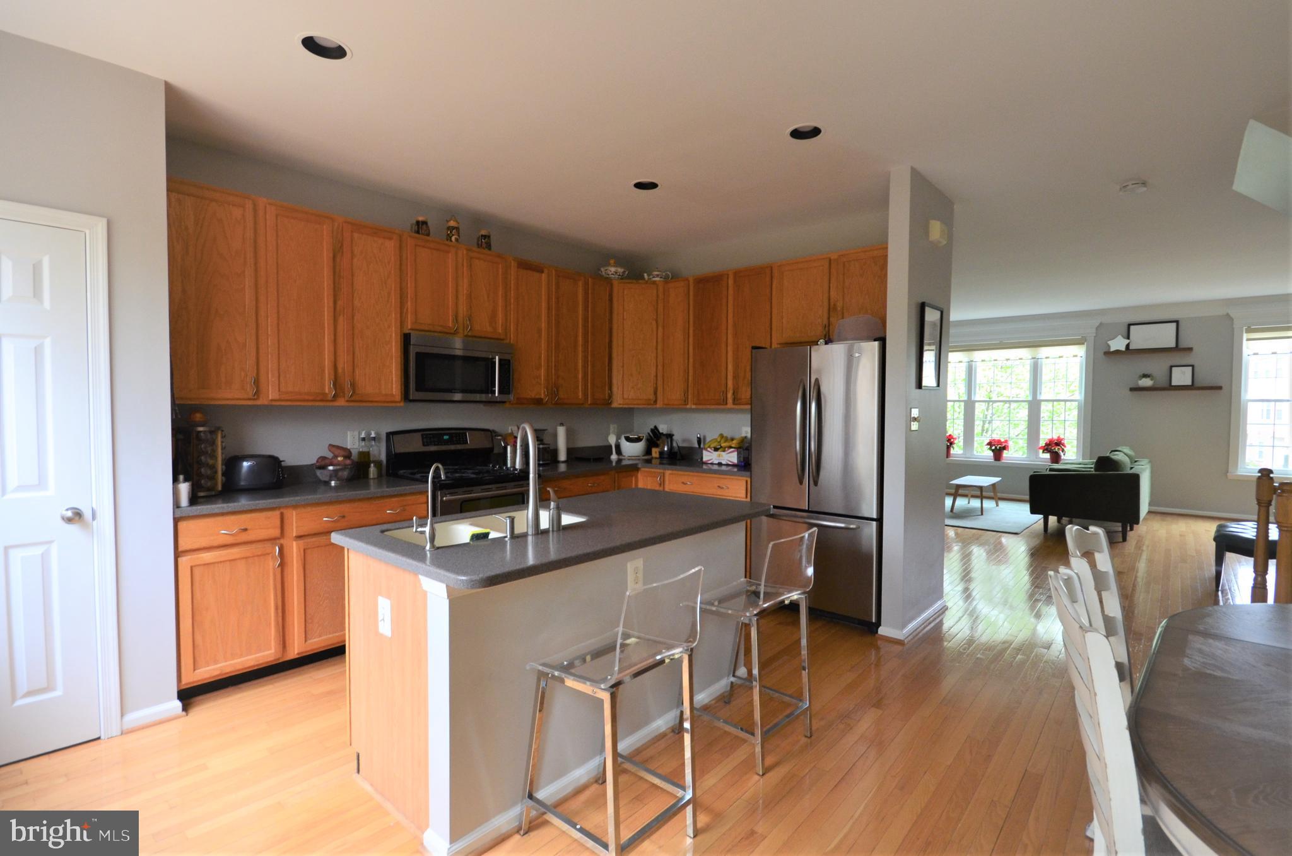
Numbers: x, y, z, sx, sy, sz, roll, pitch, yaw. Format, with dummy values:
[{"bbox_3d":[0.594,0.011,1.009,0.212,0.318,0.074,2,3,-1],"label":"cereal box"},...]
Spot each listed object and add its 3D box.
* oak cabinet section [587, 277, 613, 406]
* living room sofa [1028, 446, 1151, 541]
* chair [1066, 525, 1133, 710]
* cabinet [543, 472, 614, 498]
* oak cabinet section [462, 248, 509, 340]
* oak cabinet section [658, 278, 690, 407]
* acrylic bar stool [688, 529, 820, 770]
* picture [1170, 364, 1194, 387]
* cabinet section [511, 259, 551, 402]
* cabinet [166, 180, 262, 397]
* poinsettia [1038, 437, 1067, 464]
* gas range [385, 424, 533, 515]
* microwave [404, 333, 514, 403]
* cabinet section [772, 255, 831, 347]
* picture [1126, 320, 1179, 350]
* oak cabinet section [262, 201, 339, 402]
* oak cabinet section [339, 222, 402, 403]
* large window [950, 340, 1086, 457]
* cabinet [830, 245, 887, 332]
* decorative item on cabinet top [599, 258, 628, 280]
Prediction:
[{"bbox_3d":[-0.500,-0.716,4.682,0.330,1.062,0.303,2,3,42],"label":"oak cabinet section"},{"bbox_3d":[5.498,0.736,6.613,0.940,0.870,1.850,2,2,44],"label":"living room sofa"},{"bbox_3d":[1.323,0.810,1.250,0.530,1.020,0.460,2,3,44],"label":"chair"},{"bbox_3d":[-0.701,0.774,4.174,0.620,0.885,0.695,2,3,45],"label":"cabinet"},{"bbox_3d":[-1.232,-0.923,3.862,0.330,0.596,0.372,2,3,42],"label":"oak cabinet section"},{"bbox_3d":[0.343,-0.712,4.754,0.334,1.062,0.330,2,3,42],"label":"oak cabinet section"},{"bbox_3d":[0.412,0.842,2.215,0.455,0.875,0.390,2,2,43],"label":"acrylic bar stool"},{"bbox_3d":[6.743,-0.654,6.756,0.220,0.270,0.020,2,2,43],"label":"picture"},{"bbox_3d":[-0.982,-0.699,4.149,0.330,1.062,0.377,2,3,42],"label":"cabinet section"},{"bbox_3d":[-2.269,-0.651,2.763,0.340,1.069,0.425,2,3,45],"label":"cabinet"},{"bbox_3d":[5.896,0.321,7.777,0.330,0.390,0.330,2,2,35],"label":"poinsettia"},{"bbox_3d":[-1.215,0.634,3.629,0.760,1.200,0.700,-1,2,-45],"label":"gas range"},{"bbox_3d":[-1.316,-0.377,3.665,0.410,0.427,0.745,2,3,45],"label":"microwave"},{"bbox_3d":[1.208,-0.901,3.965,0.460,0.610,0.330,2,3,42],"label":"cabinet section"},{"bbox_3d":[6.535,-1.190,6.936,0.485,0.345,0.025,2,2,43],"label":"picture"},{"bbox_3d":[-1.990,-0.663,3.036,0.330,1.062,0.369,2,3,42],"label":"oak cabinet section"},{"bbox_3d":[-1.742,-0.672,3.309,0.330,1.062,0.368,2,3,42],"label":"oak cabinet section"},{"bbox_3d":[5.407,-0.382,8.105,1.900,1.770,0.100,2,2,43],"label":"large window"},{"bbox_3d":[1.575,-0.900,3.722,0.440,0.614,0.345,2,2,35],"label":"cabinet"},{"bbox_3d":[-0.275,-1.394,4.692,0.250,0.200,0.210,0,2,0],"label":"decorative item on cabinet top"}]

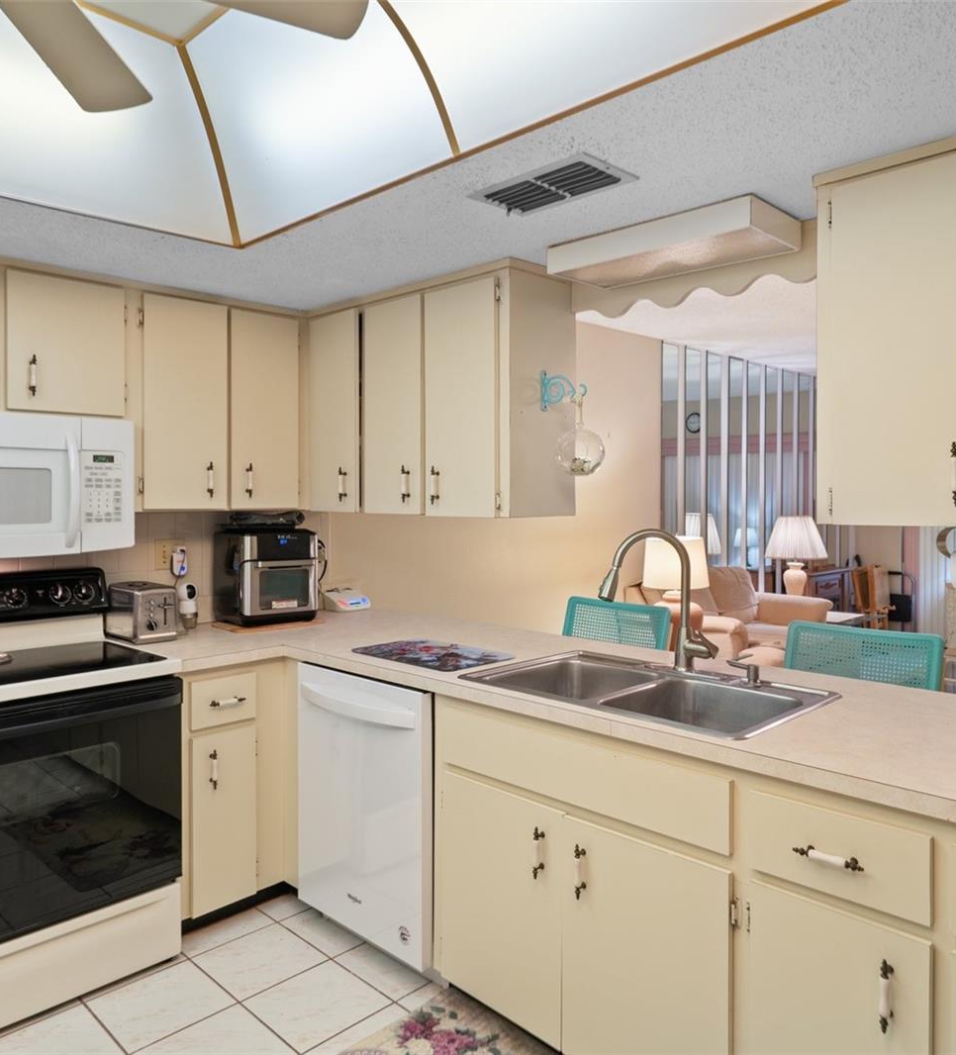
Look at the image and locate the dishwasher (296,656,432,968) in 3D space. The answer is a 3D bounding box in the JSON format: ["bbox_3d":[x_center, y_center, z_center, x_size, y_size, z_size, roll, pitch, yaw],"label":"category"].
[{"bbox_3d":[-0.158,0.841,2.609,0.605,0.797,0.620,2,3,44],"label":"dishwasher"}]

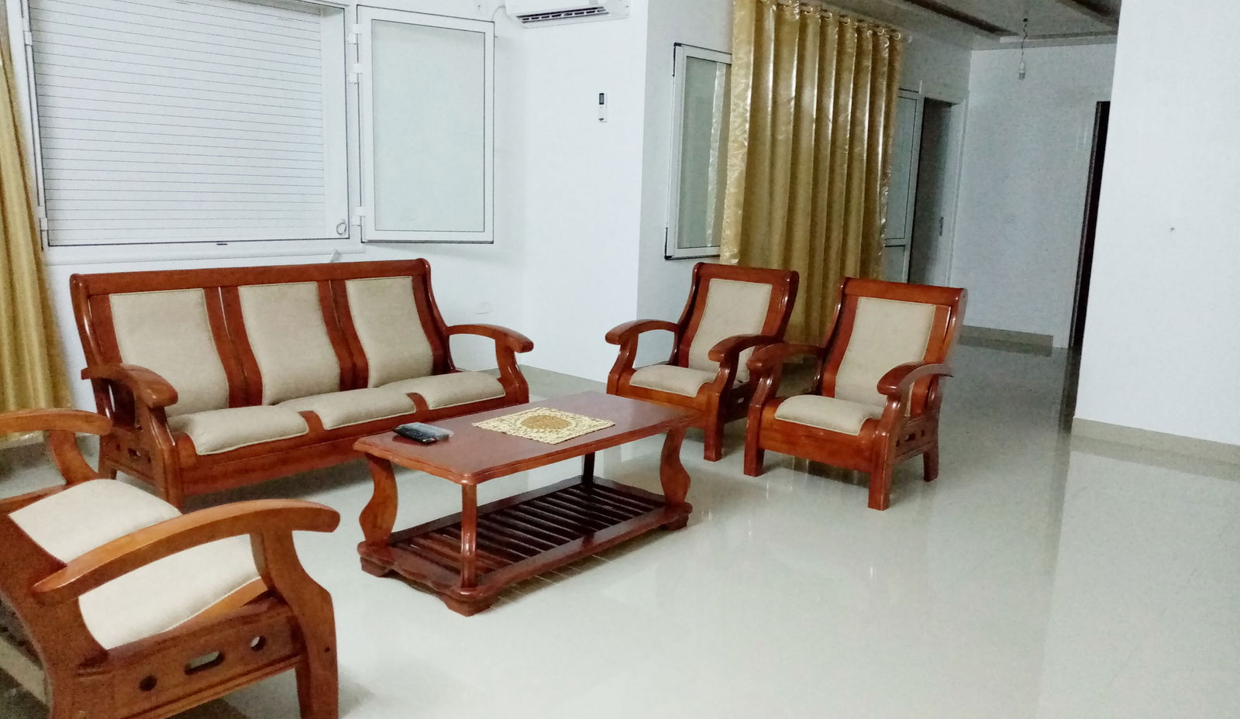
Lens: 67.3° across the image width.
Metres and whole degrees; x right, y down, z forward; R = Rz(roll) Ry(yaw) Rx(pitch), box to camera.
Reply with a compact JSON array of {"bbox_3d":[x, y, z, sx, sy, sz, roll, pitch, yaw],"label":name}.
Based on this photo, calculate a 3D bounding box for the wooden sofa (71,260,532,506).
[{"bbox_3d":[-1.361,0.060,4.315,0.811,0.901,1.895,11,15,40],"label":"wooden sofa"}]

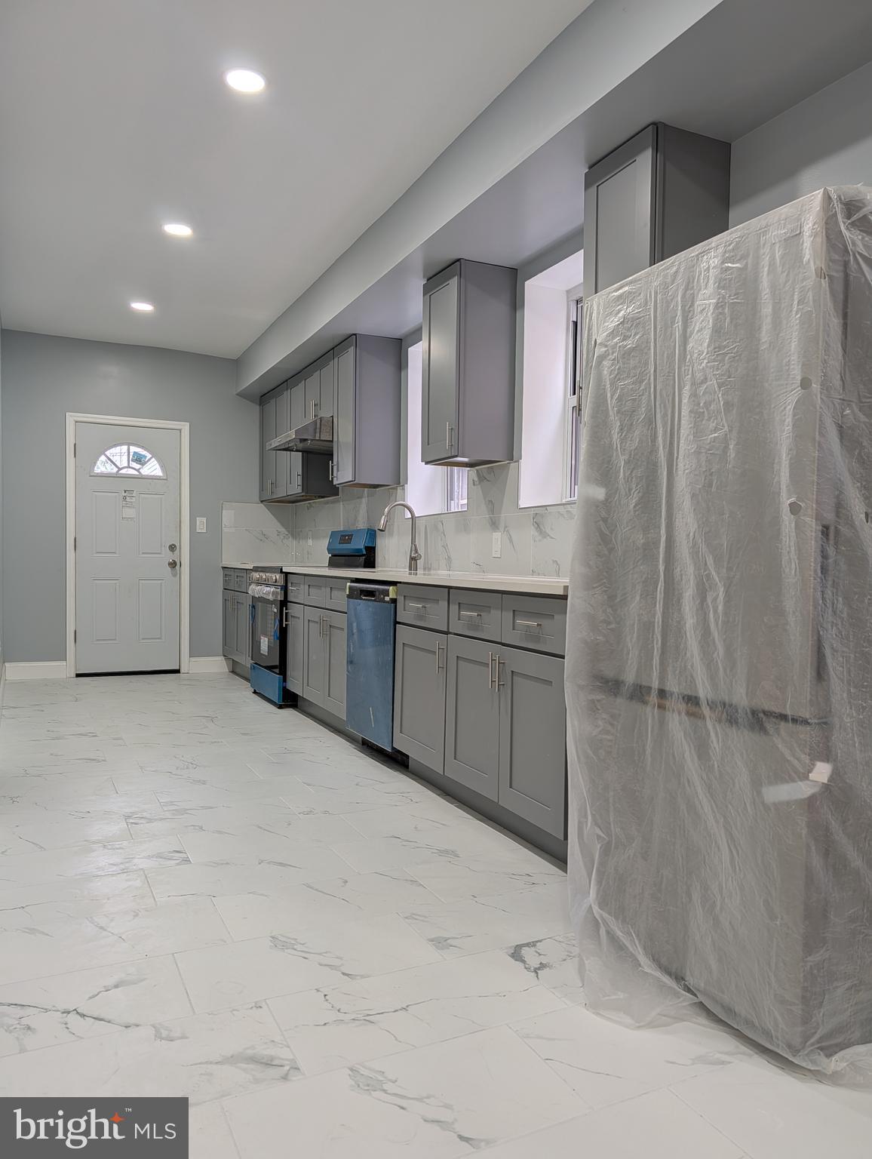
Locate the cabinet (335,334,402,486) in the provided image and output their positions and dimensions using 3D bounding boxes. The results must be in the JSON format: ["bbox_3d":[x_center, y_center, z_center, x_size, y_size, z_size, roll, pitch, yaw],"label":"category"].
[{"bbox_3d":[-0.438,-1.064,5.173,0.320,0.900,0.395,0,2,-26],"label":"cabinet"}]

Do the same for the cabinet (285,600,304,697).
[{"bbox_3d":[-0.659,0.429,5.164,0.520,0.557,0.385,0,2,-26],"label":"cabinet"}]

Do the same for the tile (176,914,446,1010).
[{"bbox_3d":[-0.320,0.957,2.028,0.606,0.010,0.298,0,2,-26],"label":"tile"}]

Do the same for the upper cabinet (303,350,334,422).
[{"bbox_3d":[-0.683,-1.305,5.671,0.320,0.447,0.730,0,2,-26],"label":"upper cabinet"}]

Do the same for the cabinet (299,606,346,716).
[{"bbox_3d":[-0.374,0.463,4.780,0.625,0.564,0.840,0,2,-26],"label":"cabinet"}]

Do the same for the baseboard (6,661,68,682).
[{"bbox_3d":[-3.155,0.717,6.344,0.418,0.143,0.017,0,2,-26],"label":"baseboard"}]

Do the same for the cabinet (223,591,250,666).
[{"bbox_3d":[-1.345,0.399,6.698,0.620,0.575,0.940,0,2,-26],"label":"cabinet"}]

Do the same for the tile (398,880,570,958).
[{"bbox_3d":[0.227,0.954,2.274,0.605,0.014,0.298,0,2,-26],"label":"tile"}]

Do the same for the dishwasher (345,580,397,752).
[{"bbox_3d":[-0.064,0.419,4.118,0.620,0.800,0.610,0,2,-26],"label":"dishwasher"}]

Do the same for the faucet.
[{"bbox_3d":[-0.210,-0.252,4.721,0.260,0.414,0.105,0,2,-26],"label":"faucet"}]

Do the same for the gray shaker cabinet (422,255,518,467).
[{"bbox_3d":[0.160,-1.058,4.045,0.320,0.914,0.407,0,2,-26],"label":"gray shaker cabinet"}]

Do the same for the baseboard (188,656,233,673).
[{"bbox_3d":[-1.942,0.730,6.920,0.340,0.123,0.018,0,2,-26],"label":"baseboard"}]

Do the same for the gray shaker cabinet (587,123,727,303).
[{"bbox_3d":[0.744,-0.985,2.777,0.320,0.905,0.360,0,2,-26],"label":"gray shaker cabinet"}]

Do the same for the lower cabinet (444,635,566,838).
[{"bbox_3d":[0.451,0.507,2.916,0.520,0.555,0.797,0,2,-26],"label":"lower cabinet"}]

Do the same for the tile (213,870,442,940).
[{"bbox_3d":[-0.313,0.943,2.344,0.605,0.014,0.298,0,2,-26],"label":"tile"}]

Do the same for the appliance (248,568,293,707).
[{"bbox_3d":[-0.902,0.368,5.749,0.720,0.935,0.770,0,2,-26],"label":"appliance"}]

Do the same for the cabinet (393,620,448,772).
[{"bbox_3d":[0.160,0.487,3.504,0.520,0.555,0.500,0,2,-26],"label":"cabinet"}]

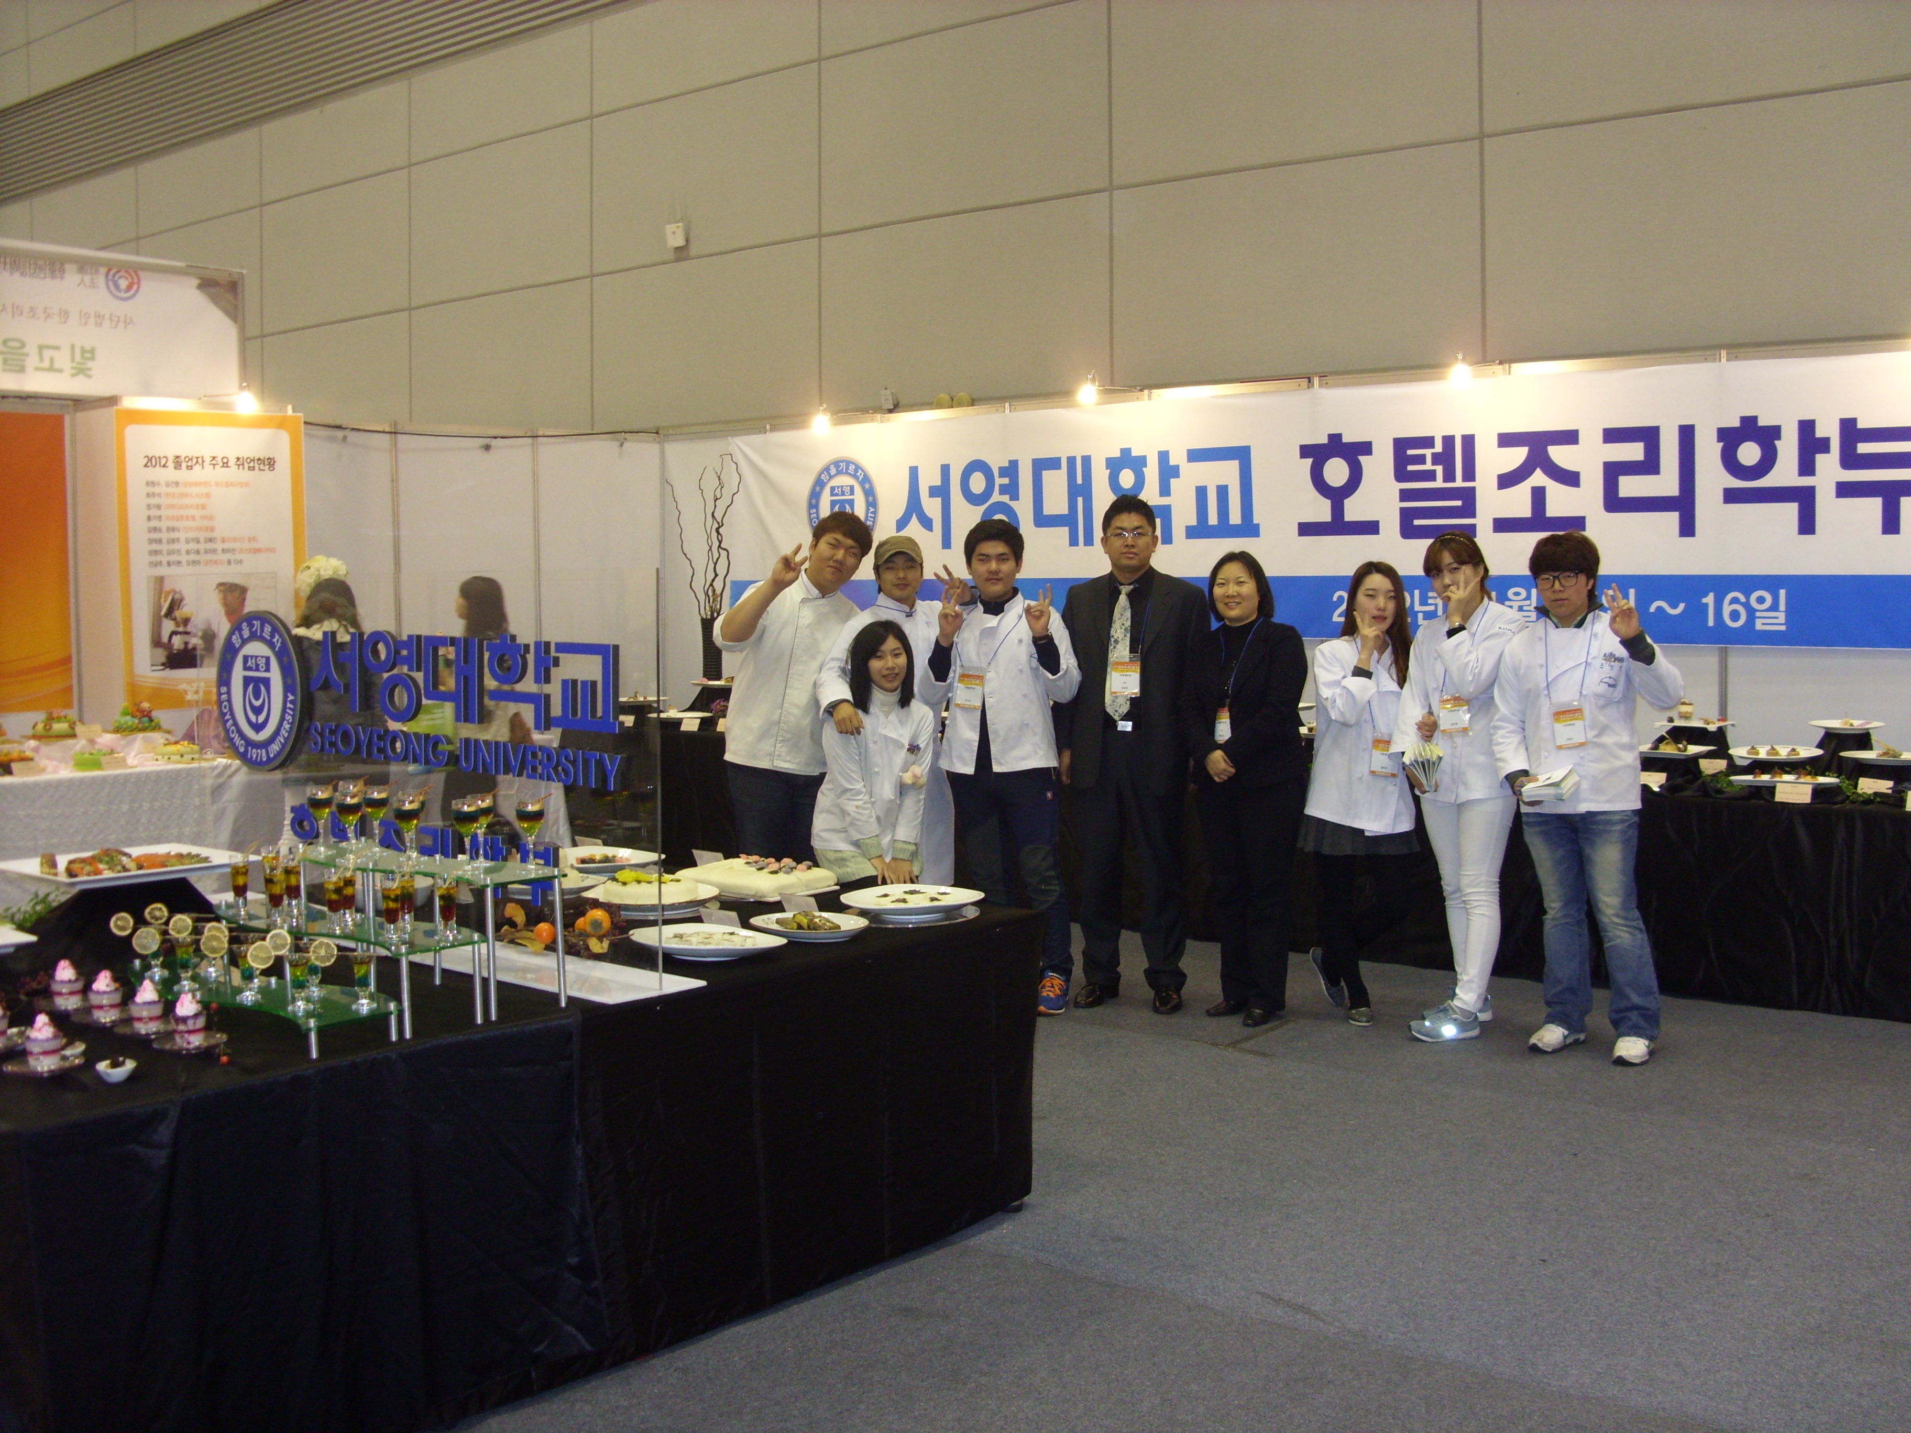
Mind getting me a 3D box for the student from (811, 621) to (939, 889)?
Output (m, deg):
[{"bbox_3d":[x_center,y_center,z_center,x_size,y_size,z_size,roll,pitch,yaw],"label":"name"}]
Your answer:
[{"bbox_3d":[-0.265,0.370,7.096,0.440,1.380,0.480,-1,4,-14],"label":"student"}]

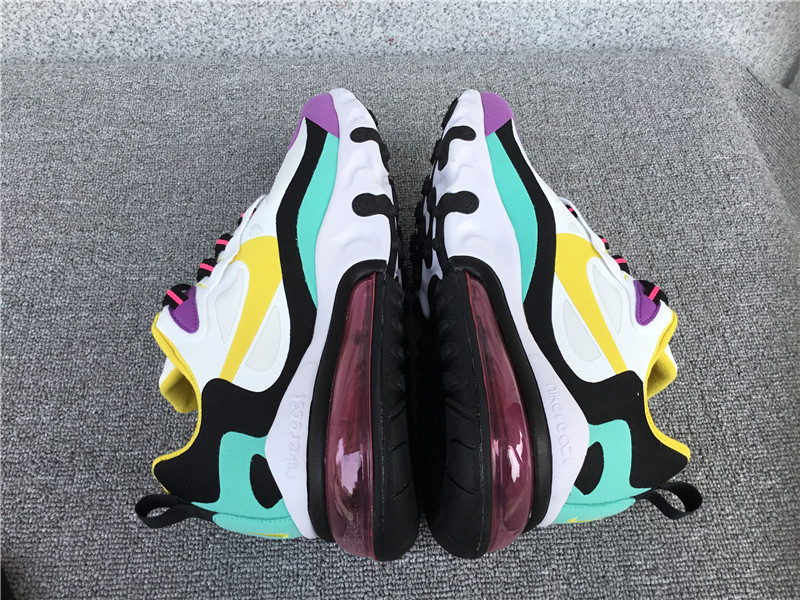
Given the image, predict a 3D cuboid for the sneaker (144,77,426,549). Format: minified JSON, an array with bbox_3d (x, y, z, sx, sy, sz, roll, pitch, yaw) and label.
[{"bbox_3d":[-0.069,-0.004,0.405,0.138,0.107,0.288,-6,61,7],"label":"sneaker"}]

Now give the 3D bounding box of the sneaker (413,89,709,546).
[{"bbox_3d":[0.083,-0.006,0.406,0.138,0.107,0.288,4,61,-8],"label":"sneaker"}]

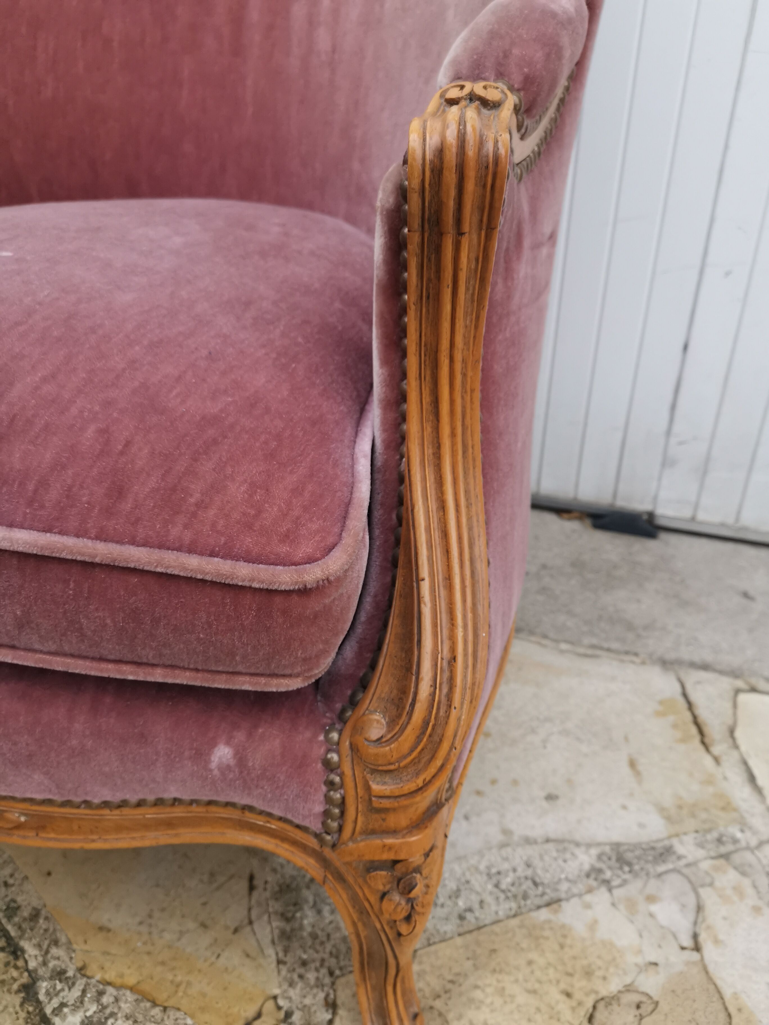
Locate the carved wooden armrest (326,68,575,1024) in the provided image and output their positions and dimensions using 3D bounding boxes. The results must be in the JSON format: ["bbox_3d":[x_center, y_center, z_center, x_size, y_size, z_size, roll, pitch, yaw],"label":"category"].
[{"bbox_3d":[0.030,0.074,0.495,0.100,0.600,0.220,11,32,18],"label":"carved wooden armrest"}]

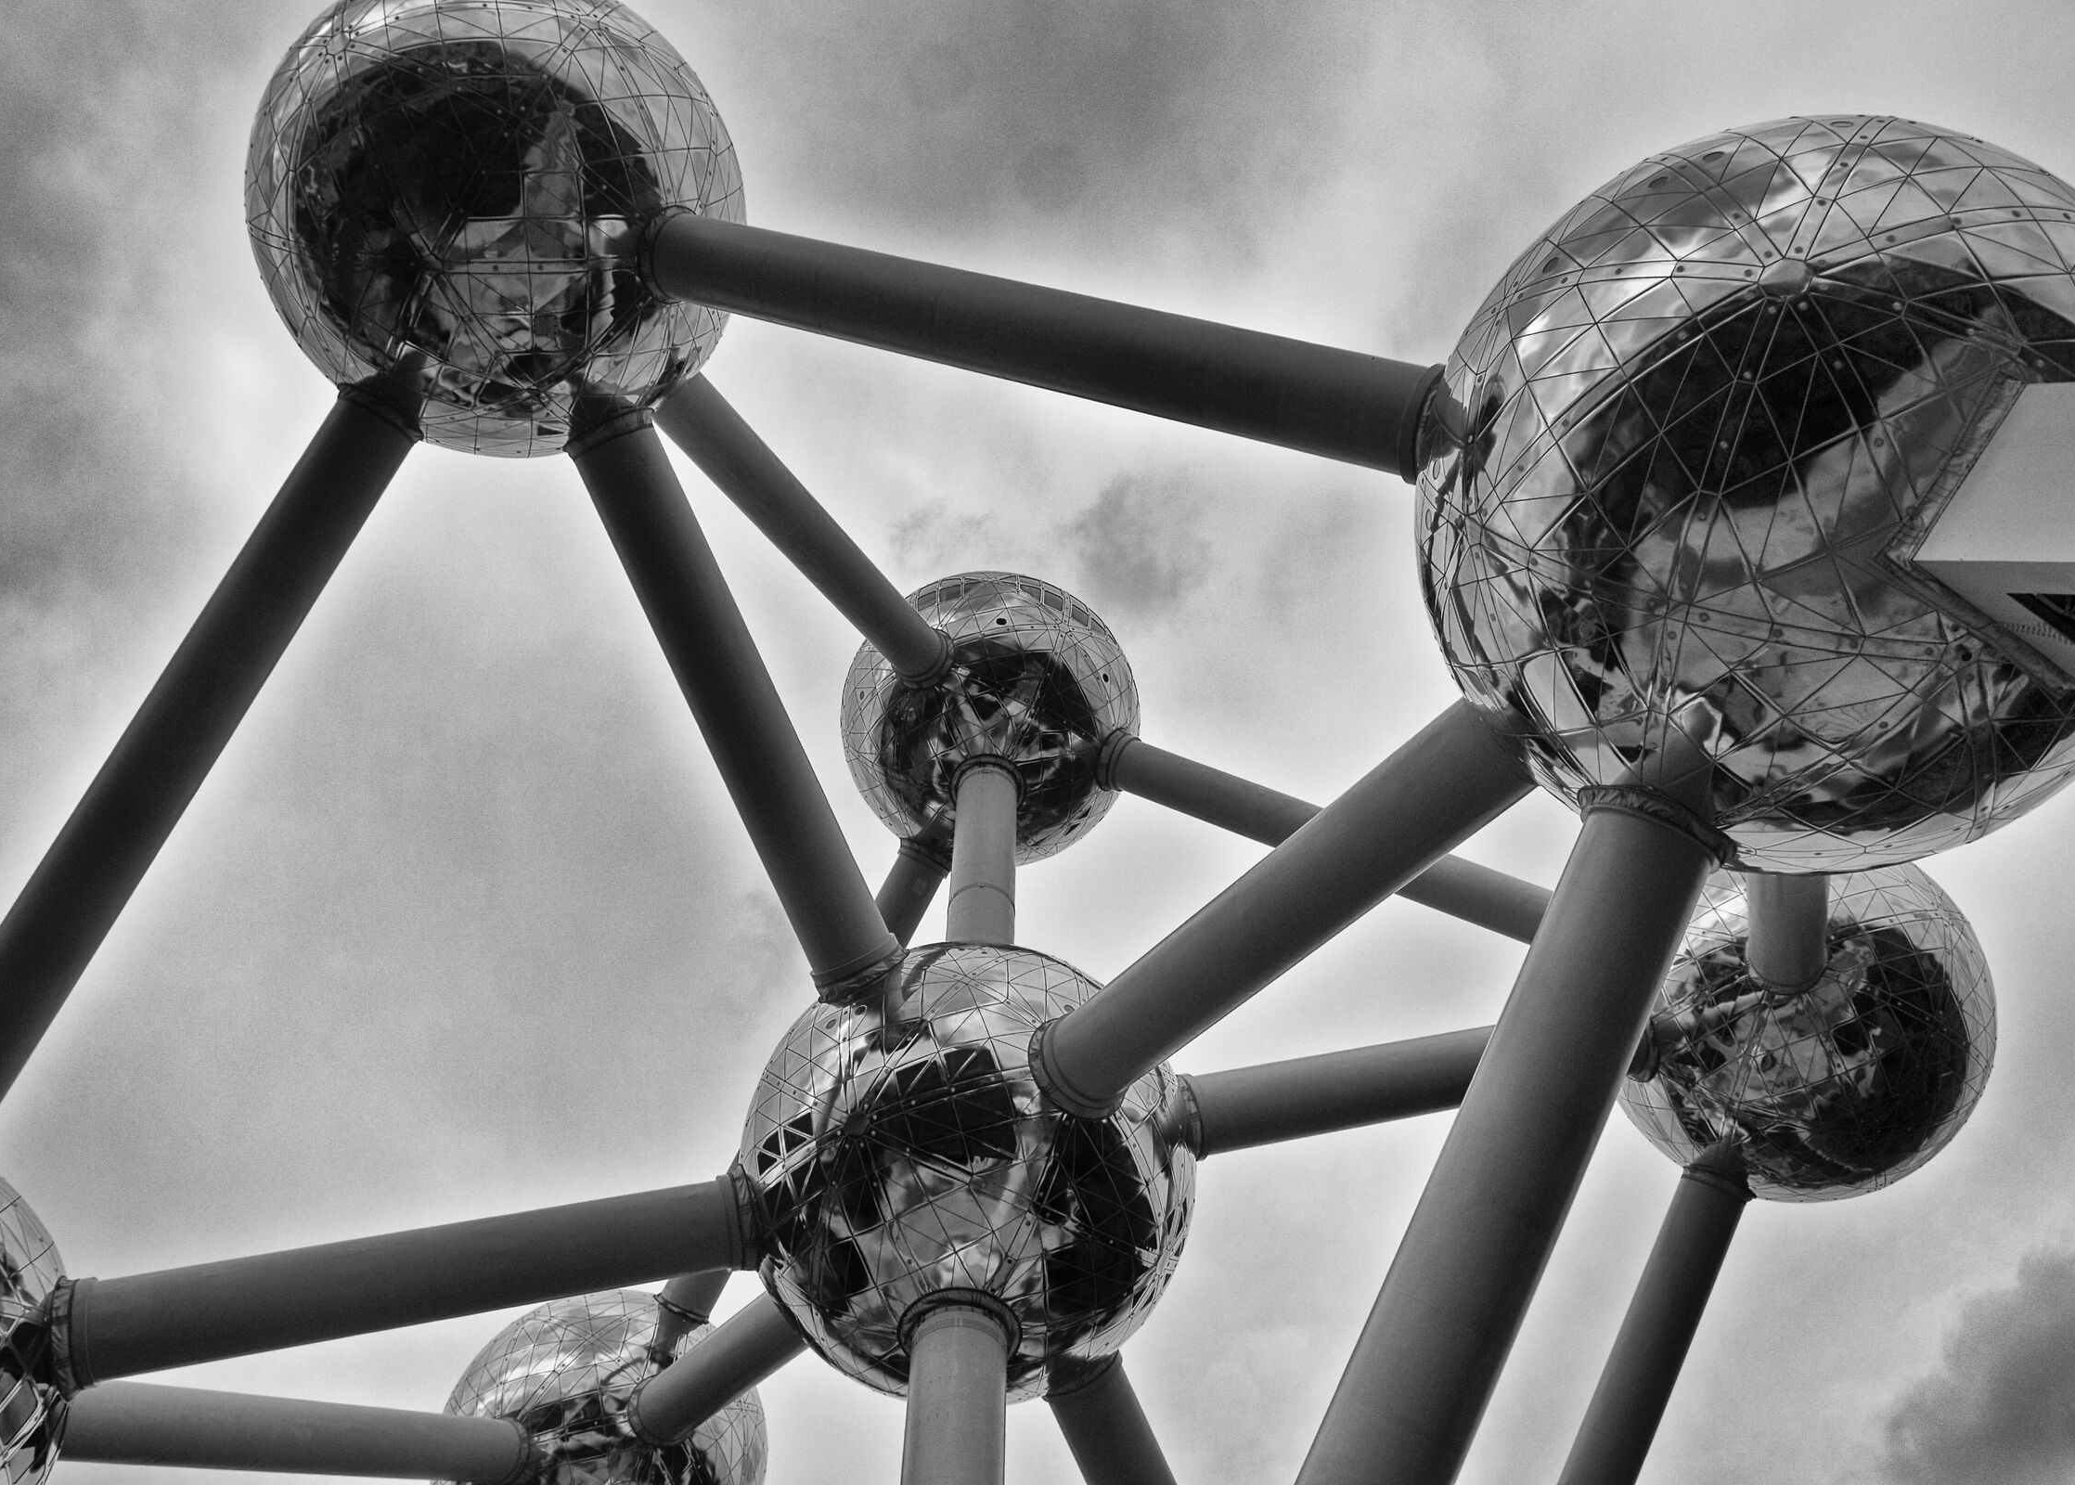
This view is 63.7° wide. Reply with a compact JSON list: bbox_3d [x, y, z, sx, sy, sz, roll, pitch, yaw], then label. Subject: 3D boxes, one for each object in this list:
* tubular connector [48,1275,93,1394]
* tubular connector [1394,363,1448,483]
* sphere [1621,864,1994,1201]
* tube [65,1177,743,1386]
[{"bbox_3d":[-32.500,19.900,56.200,1.100,3.750,3.750,-5,-62,-20],"label":"tubular connector"},{"bbox_3d":[10.850,-8.650,45.700,0.900,3.300,3.300,20,-60,28],"label":"tubular connector"},{"bbox_3d":[35.748,12.692,80.148,18.000,18.000,18.000,-34,-68,16],"label":"sphere"},{"bbox_3d":[-21.920,19.050,59.950,22.800,3.500,3.500,-5,-62,-20],"label":"tube"}]

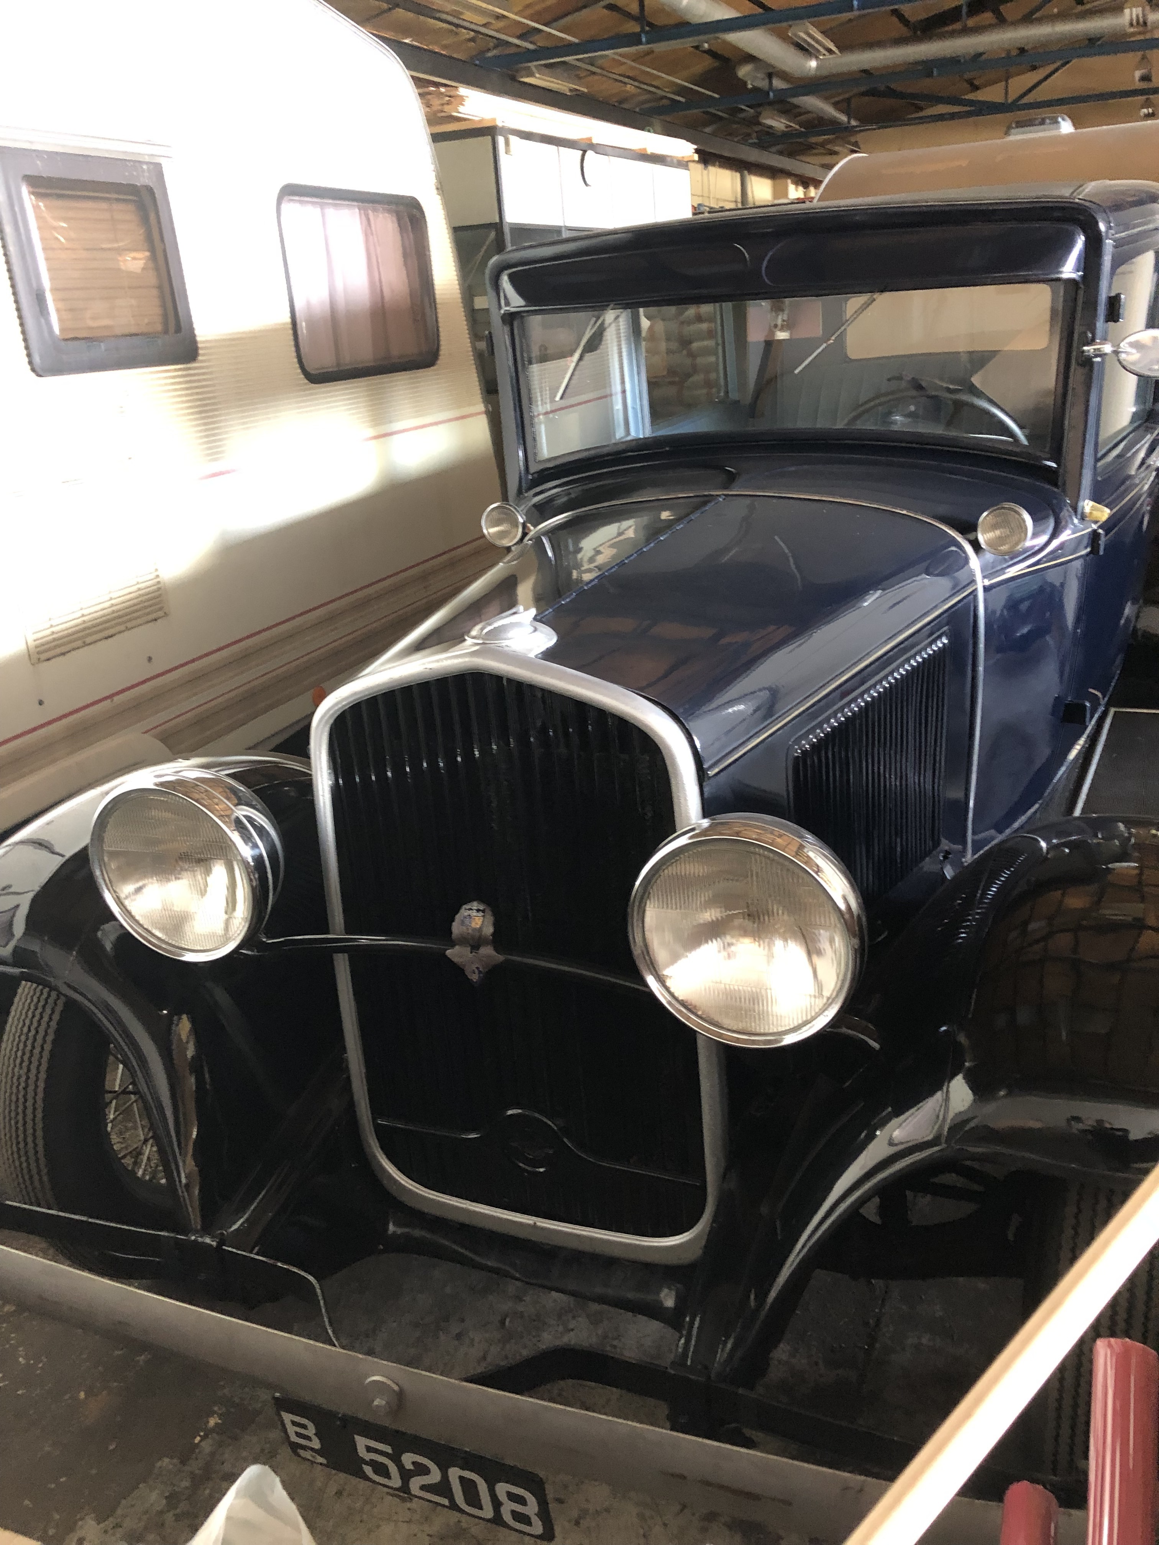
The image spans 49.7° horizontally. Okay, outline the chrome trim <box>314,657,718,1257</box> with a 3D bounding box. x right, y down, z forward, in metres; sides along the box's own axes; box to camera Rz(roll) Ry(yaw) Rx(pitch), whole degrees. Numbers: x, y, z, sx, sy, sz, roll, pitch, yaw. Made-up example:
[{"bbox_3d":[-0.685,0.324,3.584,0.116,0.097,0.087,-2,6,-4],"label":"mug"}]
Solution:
[{"bbox_3d":[-0.070,0.236,1.621,0.515,0.830,0.105,4,21,20],"label":"chrome trim"}]

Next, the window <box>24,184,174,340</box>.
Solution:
[{"bbox_3d":[-1.030,-1.114,2.727,0.040,0.322,0.388,6,21,23],"label":"window"}]

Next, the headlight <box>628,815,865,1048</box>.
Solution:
[{"bbox_3d":[0.186,0.148,1.309,0.237,0.237,0.170,4,21,20],"label":"headlight"}]

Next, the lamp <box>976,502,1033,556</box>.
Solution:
[{"bbox_3d":[0.810,-0.469,2.388,0.094,0.094,0.095,4,21,20],"label":"lamp"}]

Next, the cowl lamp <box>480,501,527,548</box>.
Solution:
[{"bbox_3d":[-0.155,-0.544,2.739,0.094,0.094,0.095,4,21,20],"label":"cowl lamp"}]

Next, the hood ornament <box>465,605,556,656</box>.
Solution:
[{"bbox_3d":[-0.083,-0.173,1.556,0.113,0.045,0.112,4,22,21],"label":"hood ornament"}]

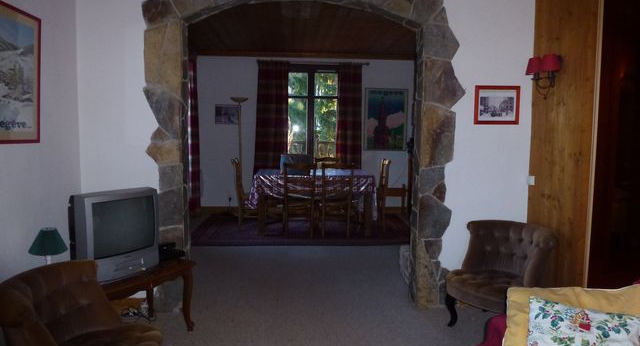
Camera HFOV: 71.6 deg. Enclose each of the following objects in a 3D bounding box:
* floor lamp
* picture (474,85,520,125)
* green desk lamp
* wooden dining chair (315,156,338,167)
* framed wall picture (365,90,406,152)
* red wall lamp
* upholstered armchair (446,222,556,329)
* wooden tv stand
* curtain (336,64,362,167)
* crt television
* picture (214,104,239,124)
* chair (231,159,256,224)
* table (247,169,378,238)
[{"bbox_3d":[-1.250,-0.245,6.927,0.280,1.885,0.280,0,5,-4],"label":"floor lamp"},{"bbox_3d":[1.296,-0.492,3.231,0.345,0.281,0.020,0,5,-4],"label":"picture"},{"bbox_3d":[-1.431,0.451,2.344,0.190,0.320,0.190,0,4,-3],"label":"green desk lamp"},{"bbox_3d":[0.158,0.254,6.813,0.430,0.930,0.460,0,5,-4],"label":"wooden dining chair"},{"bbox_3d":[1.066,-0.867,7.190,0.700,0.990,0.030,0,4,-3],"label":"framed wall picture"},{"bbox_3d":[1.475,-0.627,2.948,0.160,0.300,0.270,0,4,-3],"label":"red wall lamp"},{"bbox_3d":[1.206,0.678,2.958,0.650,0.690,0.620,-3,6,-44],"label":"upholstered armchair"},{"bbox_3d":[-1.199,0.818,2.654,0.460,0.435,0.800,3,5,30],"label":"wooden tv stand"},{"bbox_3d":[0.481,-0.544,7.168,0.411,2.410,0.120,0,5,-4],"label":"curtain"},{"bbox_3d":[-1.331,0.353,2.695,0.450,0.495,0.475,3,5,30],"label":"crt television"},{"bbox_3d":[-1.456,-0.926,7.047,0.400,0.320,0.025,0,4,-3],"label":"picture"},{"bbox_3d":[-1.004,0.270,6.462,0.500,0.940,0.450,0,4,-3],"label":"chair"},{"bbox_3d":[-0.089,0.386,6.189,1.580,0.770,1.000,0,4,-3],"label":"table"}]

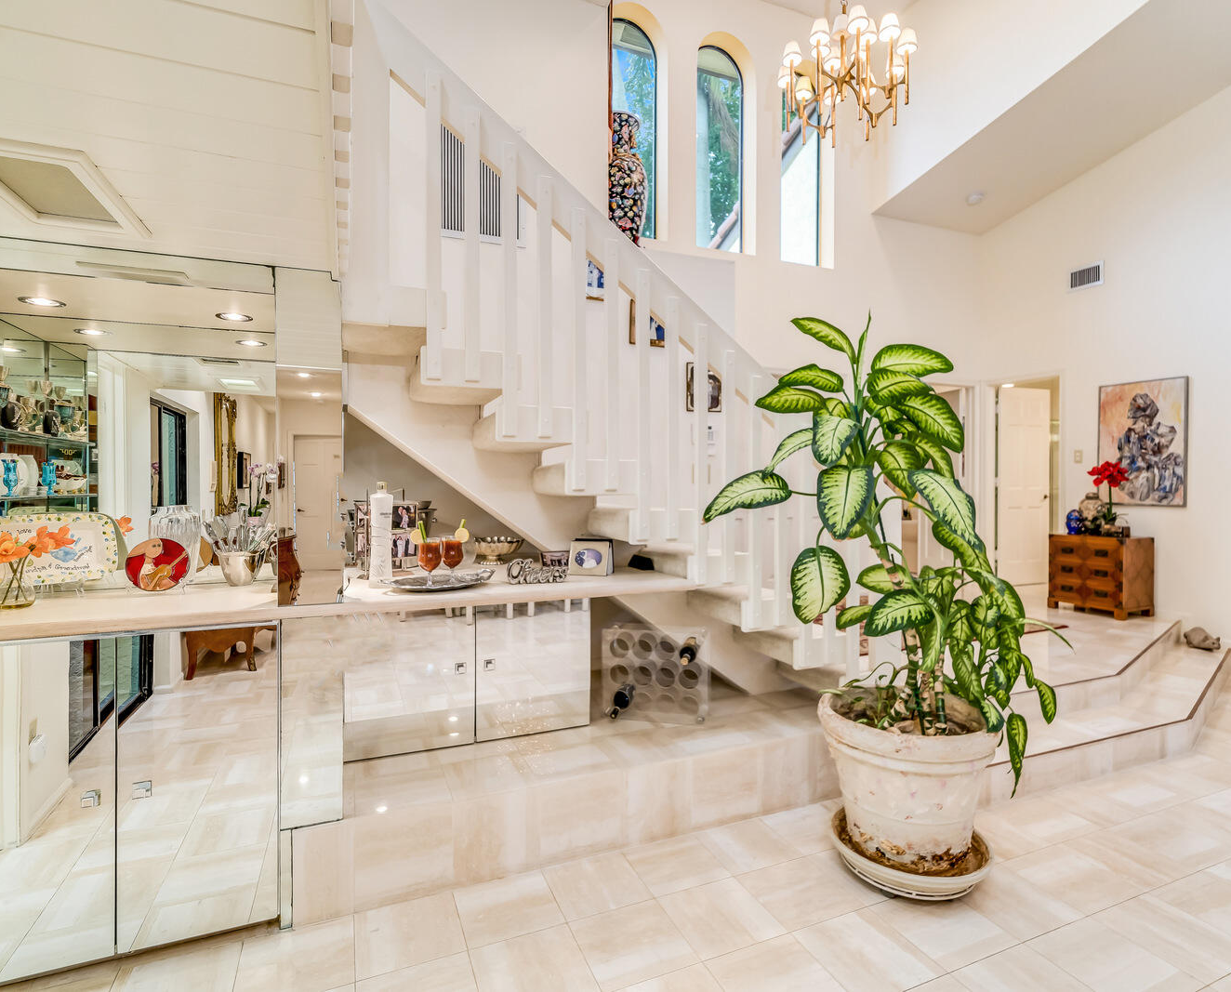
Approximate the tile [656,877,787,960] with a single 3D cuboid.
[{"bbox_3d":[0.325,1.305,1.923,0.298,0.010,0.298,0,0,-23],"label":"tile"}]

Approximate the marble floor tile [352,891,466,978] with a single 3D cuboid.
[{"bbox_3d":[-0.611,1.305,1.846,0.298,0.010,0.286,0,0,-23],"label":"marble floor tile"}]

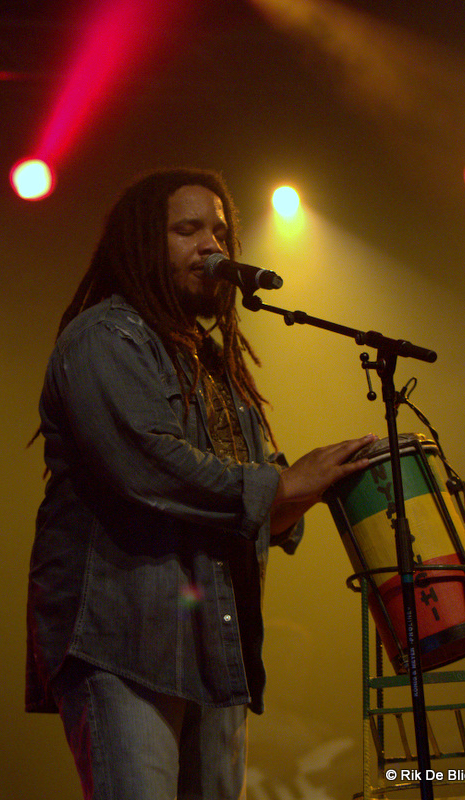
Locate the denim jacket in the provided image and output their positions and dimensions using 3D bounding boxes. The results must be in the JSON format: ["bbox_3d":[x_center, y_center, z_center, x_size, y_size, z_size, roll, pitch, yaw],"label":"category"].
[{"bbox_3d":[-0.130,0.206,5.380,0.470,0.800,0.500,-10,-14,32],"label":"denim jacket"}]

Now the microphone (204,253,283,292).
[{"bbox_3d":[0.021,-0.241,5.300,0.052,0.052,0.210,8,5,-40],"label":"microphone"}]

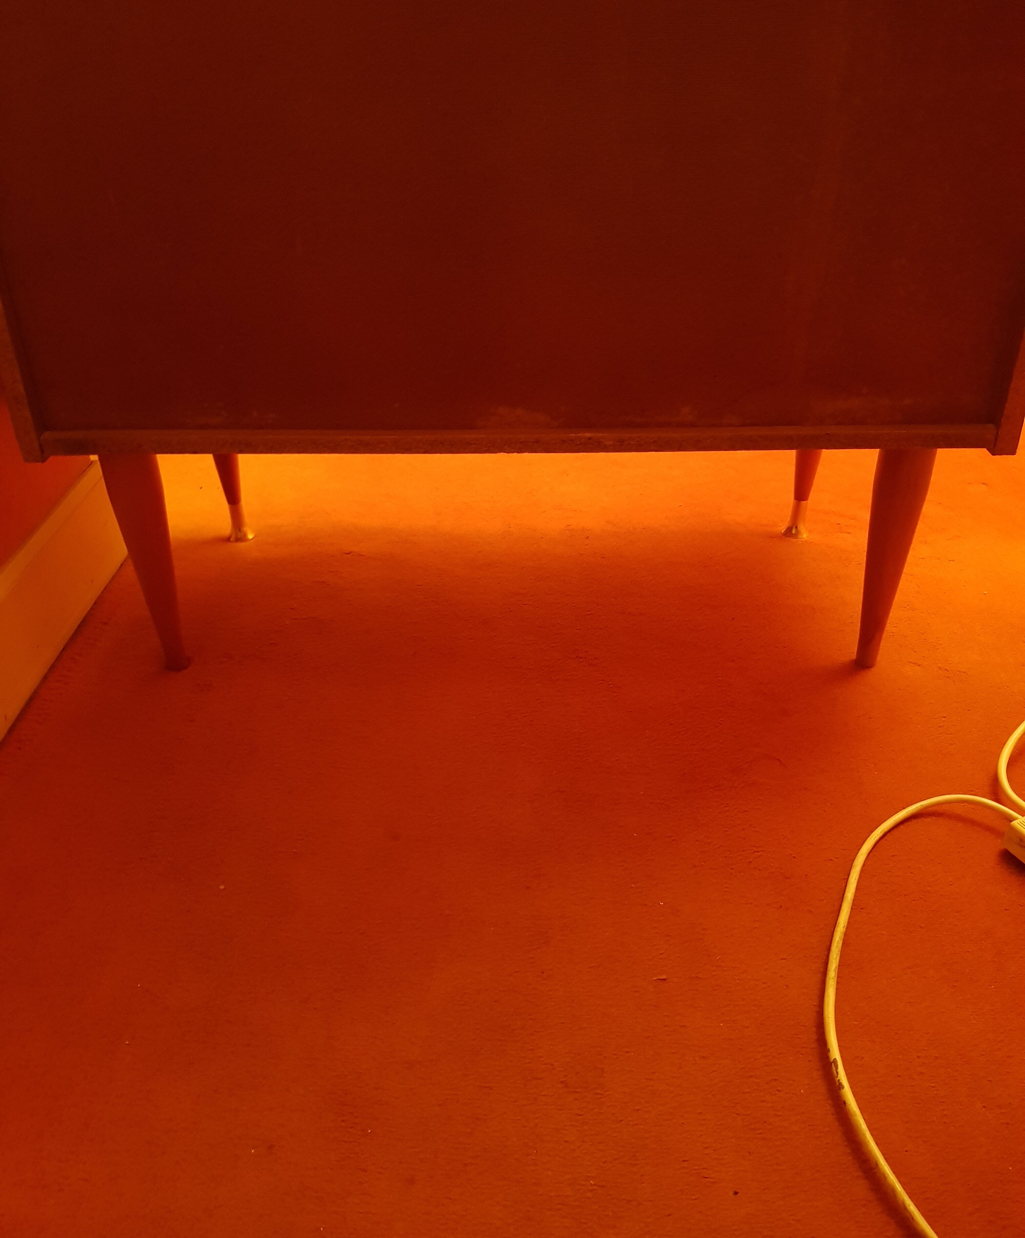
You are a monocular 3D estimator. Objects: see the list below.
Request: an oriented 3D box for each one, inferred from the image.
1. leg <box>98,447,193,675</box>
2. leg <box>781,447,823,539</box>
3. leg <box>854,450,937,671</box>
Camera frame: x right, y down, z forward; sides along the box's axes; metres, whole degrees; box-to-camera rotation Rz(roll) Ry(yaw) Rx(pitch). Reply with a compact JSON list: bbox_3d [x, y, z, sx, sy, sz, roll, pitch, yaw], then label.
[{"bbox_3d":[-0.311,-0.055,0.884,0.046,0.228,0.046,0,31,1],"label":"leg"},{"bbox_3d":[0.315,-0.192,1.093,0.046,0.228,0.046,0,31,1],"label":"leg"},{"bbox_3d":[0.318,-0.058,0.869,0.046,0.228,0.046,0,31,1],"label":"leg"}]

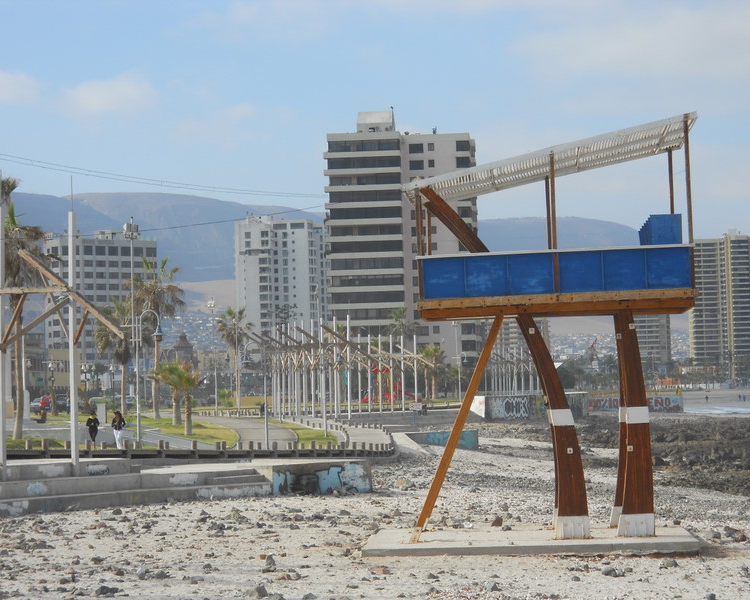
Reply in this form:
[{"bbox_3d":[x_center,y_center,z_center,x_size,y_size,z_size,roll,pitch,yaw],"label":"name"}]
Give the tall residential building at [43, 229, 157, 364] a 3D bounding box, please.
[{"bbox_3d":[-67.219,3.798,555.000,21.000,41.000,18.000,0,-3,-38],"label":"tall residential building"}]

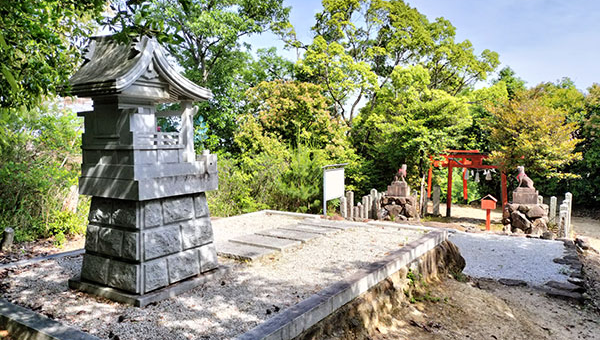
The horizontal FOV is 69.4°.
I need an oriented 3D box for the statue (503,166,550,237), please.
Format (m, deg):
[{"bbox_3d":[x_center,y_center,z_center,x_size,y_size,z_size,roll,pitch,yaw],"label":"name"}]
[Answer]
[{"bbox_3d":[5.123,0.701,9.800,0.980,1.580,0.920,2,4,25],"label":"statue"}]

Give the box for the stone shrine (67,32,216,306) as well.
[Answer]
[{"bbox_3d":[-1.524,-0.063,4.272,0.980,2.400,1.100,3,5,35],"label":"stone shrine"}]

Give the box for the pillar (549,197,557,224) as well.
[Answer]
[{"bbox_3d":[6.410,1.028,11.000,0.150,0.710,0.150,2,4,25],"label":"pillar"}]

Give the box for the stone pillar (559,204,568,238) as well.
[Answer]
[{"bbox_3d":[5.827,1.124,9.600,0.150,0.740,0.150,2,4,25],"label":"stone pillar"}]

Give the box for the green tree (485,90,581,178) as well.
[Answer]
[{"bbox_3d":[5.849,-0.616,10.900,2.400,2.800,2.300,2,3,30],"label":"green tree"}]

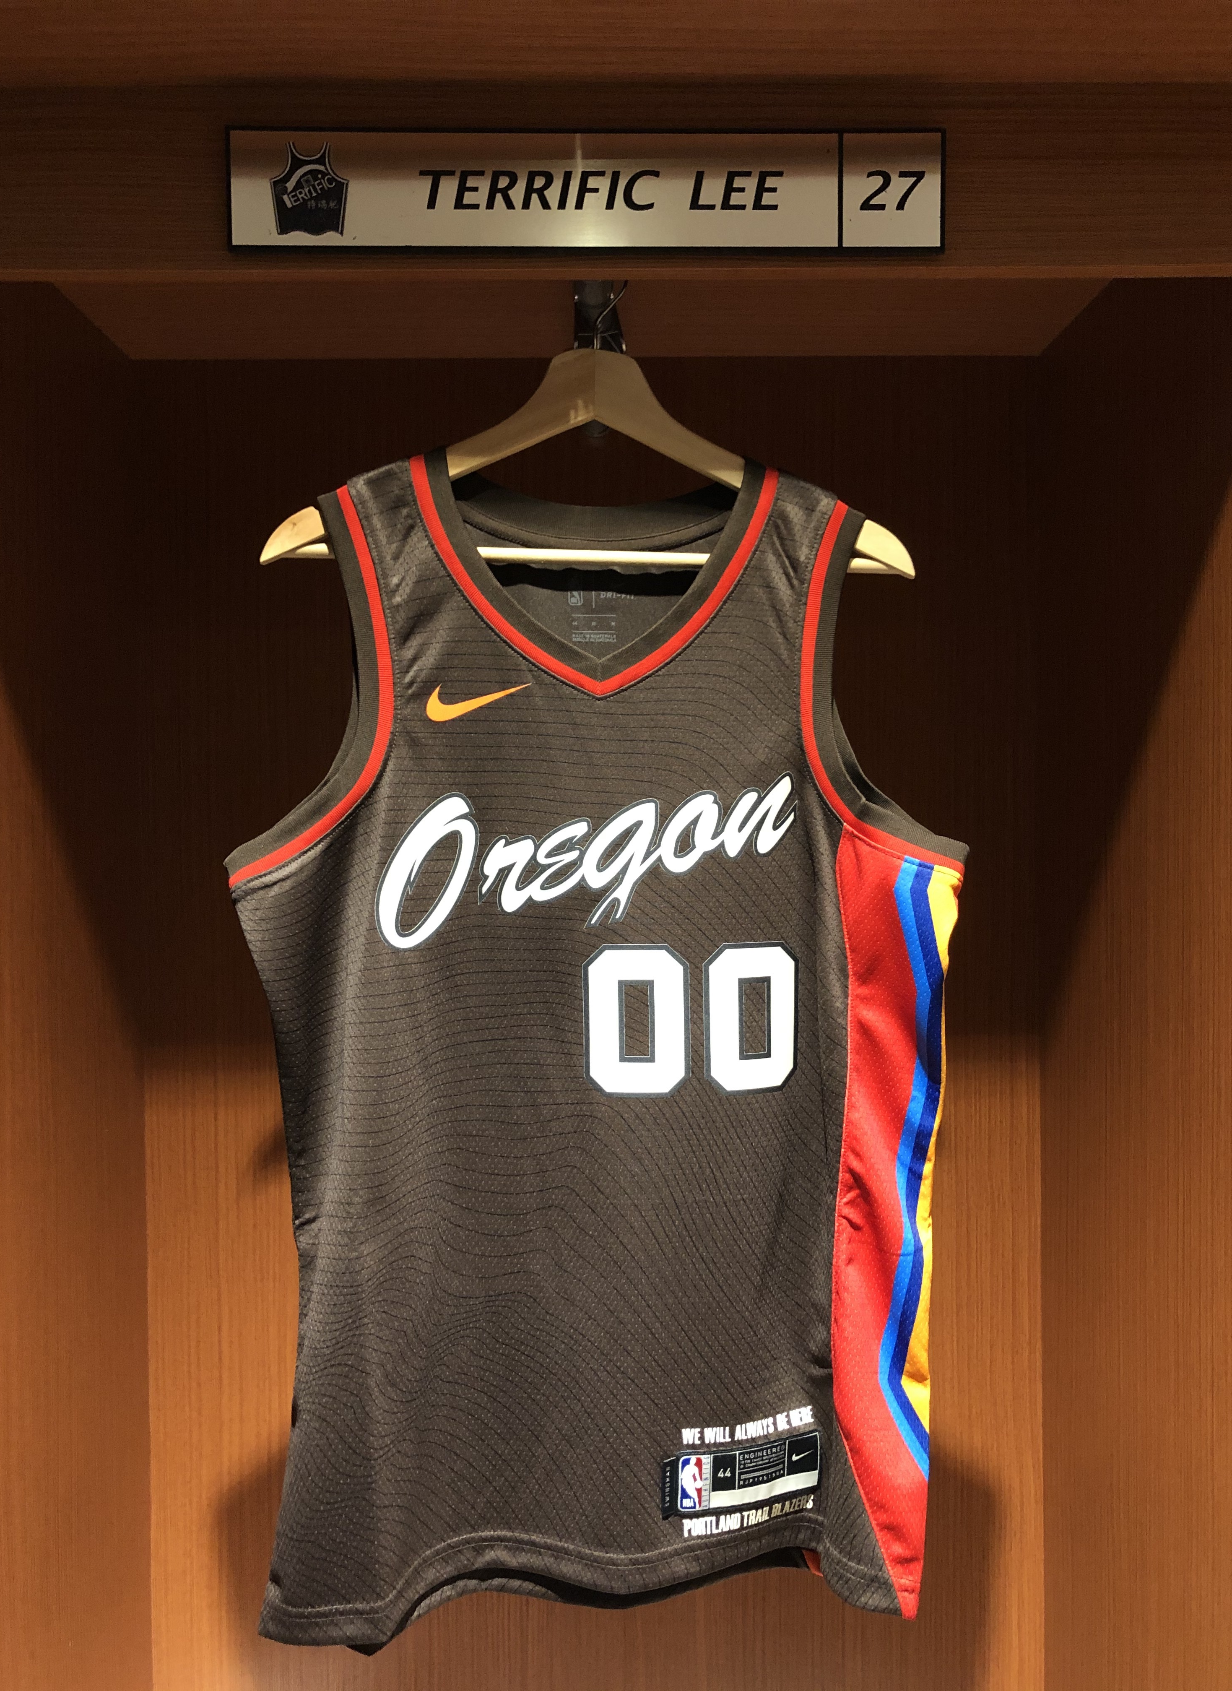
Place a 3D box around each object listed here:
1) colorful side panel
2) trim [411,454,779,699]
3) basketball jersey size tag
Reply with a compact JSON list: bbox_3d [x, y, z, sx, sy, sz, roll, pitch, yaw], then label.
[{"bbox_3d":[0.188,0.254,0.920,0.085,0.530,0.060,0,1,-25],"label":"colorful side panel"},{"bbox_3d":[-0.014,-0.177,0.900,0.243,0.163,0.060,0,1,-5],"label":"trim"},{"bbox_3d":[0.082,0.412,0.895,0.110,0.046,0.010,0,1,-17],"label":"basketball jersey size tag"}]

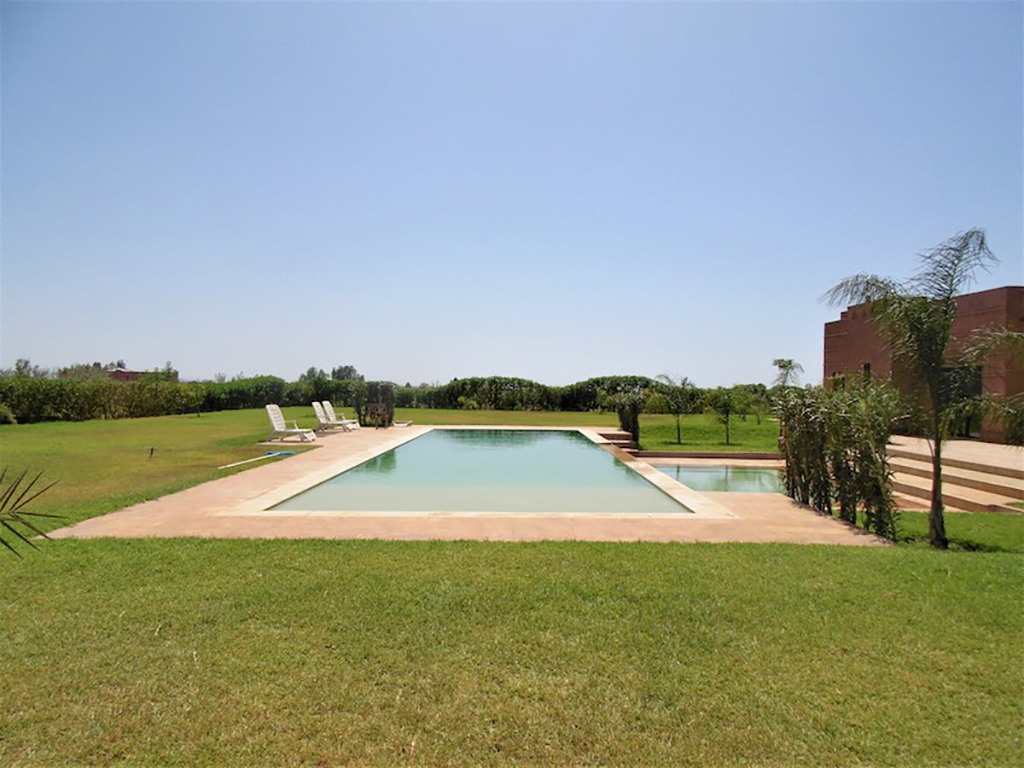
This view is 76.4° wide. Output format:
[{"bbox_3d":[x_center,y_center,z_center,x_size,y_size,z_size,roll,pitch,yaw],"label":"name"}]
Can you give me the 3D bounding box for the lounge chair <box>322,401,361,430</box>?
[{"bbox_3d":[-6.098,1.122,23.403,1.270,1.020,0.670,0,0,10],"label":"lounge chair"}]

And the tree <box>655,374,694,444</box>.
[{"bbox_3d":[5.418,0.850,21.700,1.400,2.334,1.350,0,0,0],"label":"tree"}]

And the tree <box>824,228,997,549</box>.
[{"bbox_3d":[3.980,0.047,6.500,1.720,3.201,1.650,0,0,0],"label":"tree"}]

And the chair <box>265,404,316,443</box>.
[{"bbox_3d":[-6.148,1.093,18.153,1.270,1.020,0.670,0,0,10],"label":"chair"}]

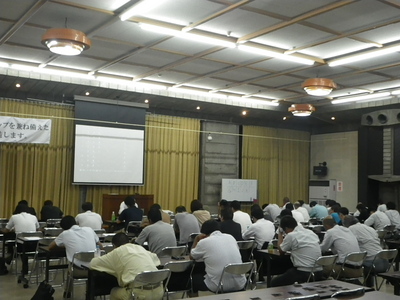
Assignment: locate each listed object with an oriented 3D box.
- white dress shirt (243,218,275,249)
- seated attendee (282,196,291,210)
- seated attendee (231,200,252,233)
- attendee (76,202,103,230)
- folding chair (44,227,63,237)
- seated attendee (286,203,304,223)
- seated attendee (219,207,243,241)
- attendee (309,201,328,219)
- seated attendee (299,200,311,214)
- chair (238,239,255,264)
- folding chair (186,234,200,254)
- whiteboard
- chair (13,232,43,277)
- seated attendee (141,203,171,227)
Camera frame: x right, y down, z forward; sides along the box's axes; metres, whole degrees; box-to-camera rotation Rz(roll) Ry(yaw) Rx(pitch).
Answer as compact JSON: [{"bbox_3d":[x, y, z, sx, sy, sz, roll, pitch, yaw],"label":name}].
[{"bbox_3d":[1.072,1.498,8.699,0.530,0.600,0.460,4,-4,-34],"label":"white dress shirt"},{"bbox_3d":[2.537,2.047,14.118,0.480,1.280,0.780,4,-5,-35],"label":"seated attendee"},{"bbox_3d":[0.771,1.716,9.980,0.500,1.320,0.800,4,-4,-33],"label":"seated attendee"},{"bbox_3d":[-2.193,1.673,9.543,0.540,1.250,0.780,3,-5,-35],"label":"attendee"},{"bbox_3d":[-2.800,1.860,9.156,0.460,0.770,0.490,4,-5,-37],"label":"folding chair"},{"bbox_3d":[2.371,1.915,11.986,0.540,1.220,0.800,3,-5,-35],"label":"seated attendee"},{"bbox_3d":[0.465,1.586,7.958,0.500,1.280,0.780,4,-5,-35],"label":"seated attendee"},{"bbox_3d":[3.090,1.963,12.547,0.540,1.220,0.800,3,-5,-35],"label":"attendee"},{"bbox_3d":[2.960,2.100,14.470,0.480,1.240,0.780,4,-5,-35],"label":"seated attendee"},{"bbox_3d":[0.628,1.919,8.313,0.460,0.770,0.480,4,-4,-34],"label":"chair"},{"bbox_3d":[-0.155,1.961,9.304,0.460,0.770,0.480,4,-4,-34],"label":"folding chair"},{"bbox_3d":[1.590,1.619,19.500,1.810,0.920,0.060,4,-4,-34],"label":"whiteboard"},{"bbox_3d":[-3.041,1.806,8.488,0.460,0.760,0.470,4,-4,-33],"label":"chair"},{"bbox_3d":[-0.990,1.758,10.342,0.540,1.240,0.780,4,-4,-34],"label":"seated attendee"}]

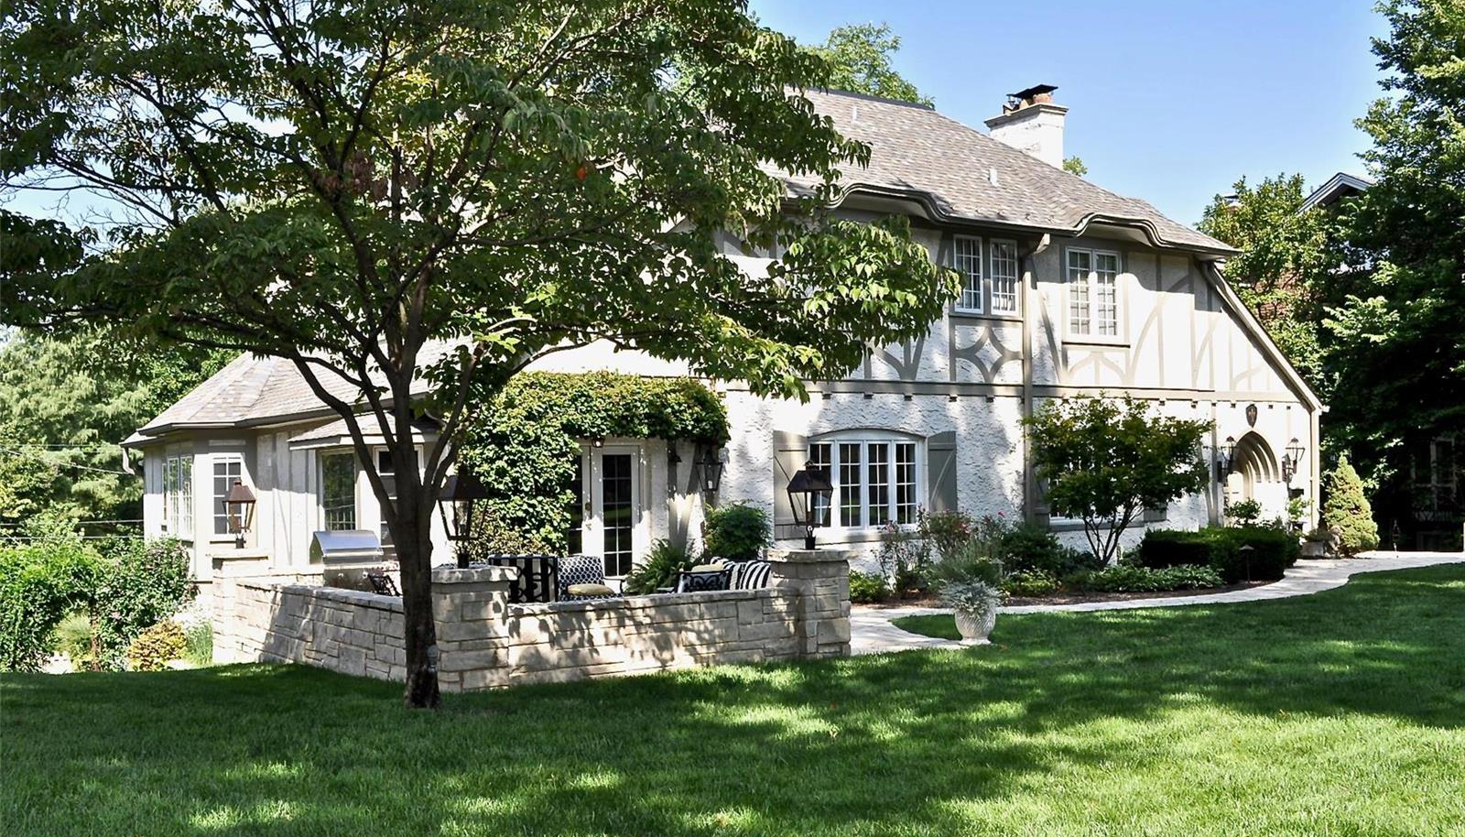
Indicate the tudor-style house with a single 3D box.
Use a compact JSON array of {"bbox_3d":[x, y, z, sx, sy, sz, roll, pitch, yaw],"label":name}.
[{"bbox_3d":[-0.109,-2.063,28.310,18.800,9.800,13.600,1,-3,-33],"label":"tudor-style house"}]

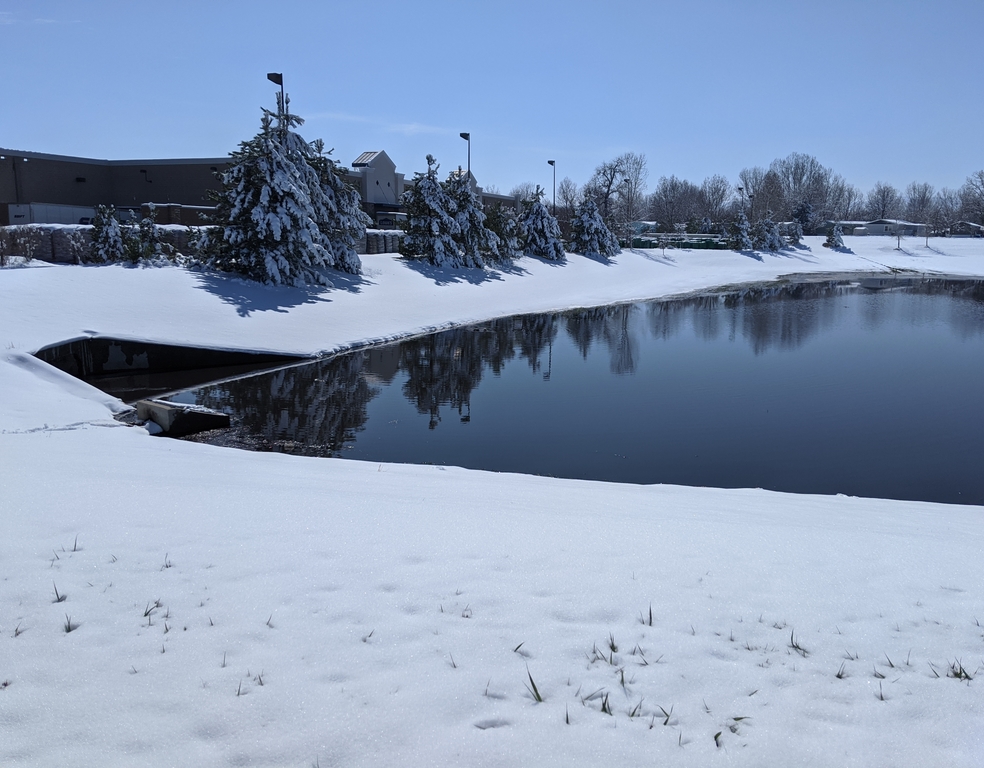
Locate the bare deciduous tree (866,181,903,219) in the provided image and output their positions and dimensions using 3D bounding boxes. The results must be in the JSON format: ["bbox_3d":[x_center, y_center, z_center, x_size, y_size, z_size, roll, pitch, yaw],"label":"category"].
[{"bbox_3d":[115.976,-51.857,236.000,9.550,16.180,9.550,5,11,25],"label":"bare deciduous tree"}]

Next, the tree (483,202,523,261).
[{"bbox_3d":[0.630,-10.086,53.000,2.790,3.980,2.790,0,10,1],"label":"tree"}]

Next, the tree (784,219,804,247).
[{"bbox_3d":[48.315,-24.221,127.169,3.240,4.010,3.240,0,11,0],"label":"tree"}]

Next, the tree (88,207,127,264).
[{"bbox_3d":[-13.750,-5.310,28.380,1.370,2.050,1.370,0,11,0],"label":"tree"}]

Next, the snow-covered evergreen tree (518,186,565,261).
[{"bbox_3d":[3.925,-12.593,62.571,3.680,5.680,3.680,0,11,0],"label":"snow-covered evergreen tree"}]

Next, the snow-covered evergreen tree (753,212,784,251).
[{"bbox_3d":[35.657,-19.537,103.000,3.900,5.070,3.900,4,10,18],"label":"snow-covered evergreen tree"}]

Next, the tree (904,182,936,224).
[{"bbox_3d":[126.318,-51.857,236.000,7.820,16.180,7.820,5,11,27],"label":"tree"}]

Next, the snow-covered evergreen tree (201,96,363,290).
[{"bbox_3d":[-8.599,-8.090,33.121,6.500,7.540,6.600,0,11,0],"label":"snow-covered evergreen tree"}]

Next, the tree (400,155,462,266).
[{"bbox_3d":[-3.560,-10.210,47.000,3.640,6.450,3.640,-1,10,-4],"label":"tree"}]

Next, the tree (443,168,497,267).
[{"bbox_3d":[-1.414,-10.484,50.172,3.600,6.030,3.600,0,11,0],"label":"tree"}]

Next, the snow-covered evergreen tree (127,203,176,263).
[{"bbox_3d":[-13.003,-5.785,30.500,1.760,2.250,1.760,-4,11,-22],"label":"snow-covered evergreen tree"}]

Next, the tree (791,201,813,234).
[{"bbox_3d":[65.123,-34.057,166.713,4.900,8.080,4.900,0,11,0],"label":"tree"}]

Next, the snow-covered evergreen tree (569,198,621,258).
[{"bbox_3d":[9.240,-14.108,72.000,4.650,5.490,4.650,1,10,7],"label":"snow-covered evergreen tree"}]

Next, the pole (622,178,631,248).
[{"bbox_3d":[20.349,-25.836,119.357,1.000,9.590,0.450,4,11,20],"label":"pole"}]

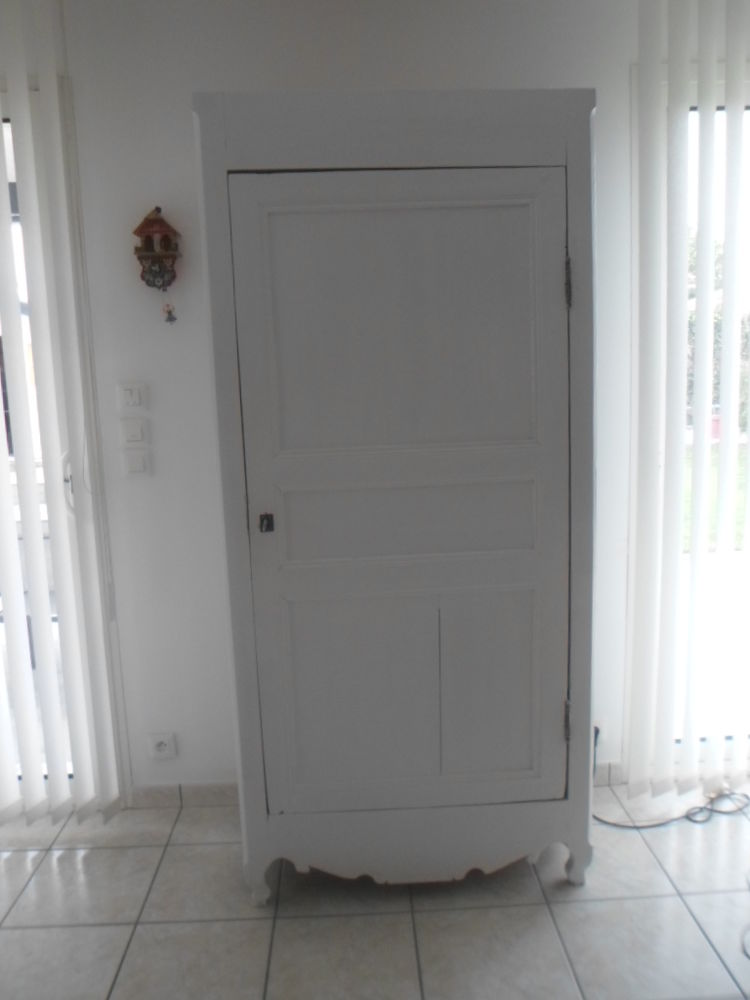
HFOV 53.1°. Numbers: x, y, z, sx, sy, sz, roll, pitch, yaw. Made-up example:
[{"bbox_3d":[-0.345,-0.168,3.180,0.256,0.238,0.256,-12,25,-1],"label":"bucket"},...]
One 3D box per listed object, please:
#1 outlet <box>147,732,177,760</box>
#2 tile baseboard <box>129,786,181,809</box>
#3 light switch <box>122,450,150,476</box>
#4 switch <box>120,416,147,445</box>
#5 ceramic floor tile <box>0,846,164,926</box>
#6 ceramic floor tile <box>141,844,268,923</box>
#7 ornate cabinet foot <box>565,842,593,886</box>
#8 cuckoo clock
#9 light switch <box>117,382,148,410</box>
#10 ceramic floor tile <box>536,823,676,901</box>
[{"bbox_3d":[-0.652,0.757,2.316,0.081,0.081,0.015,-2,8,-2],"label":"outlet"},{"bbox_3d":[-0.671,0.906,2.285,0.162,0.074,0.010,-2,9,-2],"label":"tile baseboard"},{"bbox_3d":[-0.697,-0.107,2.195,0.081,0.081,0.012,-2,8,-2],"label":"light switch"},{"bbox_3d":[-0.698,-0.201,2.181,0.081,0.081,0.012,-2,8,-2],"label":"switch"},{"bbox_3d":[-0.753,1.025,1.991,0.333,0.010,0.333,-2,8,-2],"label":"ceramic floor tile"},{"bbox_3d":[-0.418,1.012,2.000,0.333,0.010,0.333,-2,8,-2],"label":"ceramic floor tile"},{"bbox_3d":[0.519,0.921,1.943,0.068,0.122,0.060,-2,8,-2],"label":"ornate cabinet foot"},{"bbox_3d":[-0.606,-0.694,2.093,0.111,0.212,0.055,-2,8,-2],"label":"cuckoo clock"},{"bbox_3d":[-0.697,-0.299,2.168,0.081,0.081,0.012,-2,8,-2],"label":"light switch"},{"bbox_3d":[0.589,0.974,2.028,0.333,0.010,0.333,-2,8,-2],"label":"ceramic floor tile"}]

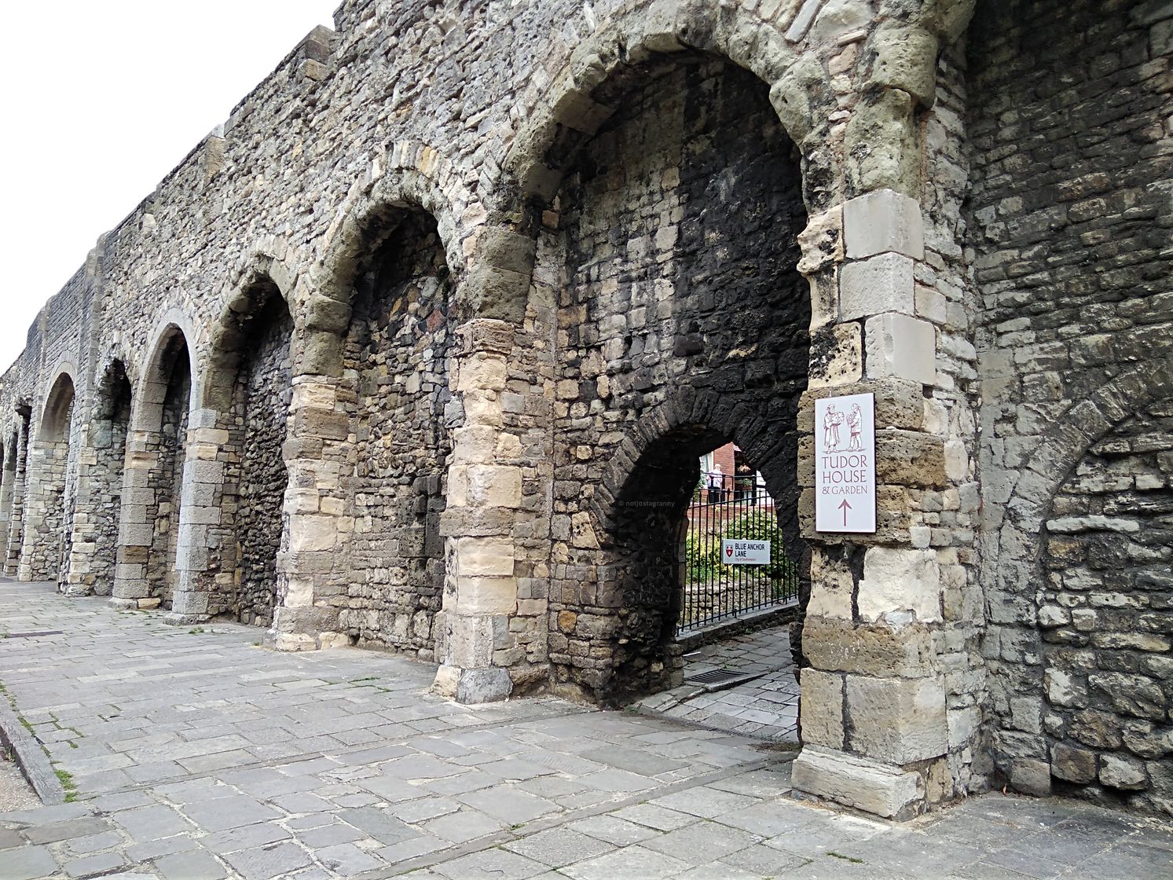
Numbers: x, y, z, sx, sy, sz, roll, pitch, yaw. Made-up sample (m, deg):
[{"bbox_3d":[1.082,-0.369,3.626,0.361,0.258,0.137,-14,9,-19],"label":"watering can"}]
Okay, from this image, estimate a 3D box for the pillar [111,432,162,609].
[{"bbox_3d":[-9.945,1.778,21.288,0.720,3.850,1.200,6,-8,-38],"label":"pillar"}]

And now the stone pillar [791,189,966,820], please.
[{"bbox_3d":[1.992,0.370,6.328,1.000,3.850,0.820,6,-8,-38],"label":"stone pillar"}]

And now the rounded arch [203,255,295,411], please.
[{"bbox_3d":[-5.370,-1.795,15.878,0.670,2.250,4.150,6,-8,-38],"label":"rounded arch"}]

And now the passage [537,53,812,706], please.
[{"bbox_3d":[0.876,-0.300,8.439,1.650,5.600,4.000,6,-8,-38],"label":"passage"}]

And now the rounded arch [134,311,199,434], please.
[{"bbox_3d":[-8.379,-1.414,19.662,0.630,2.400,4.550,6,-8,-38],"label":"rounded arch"}]

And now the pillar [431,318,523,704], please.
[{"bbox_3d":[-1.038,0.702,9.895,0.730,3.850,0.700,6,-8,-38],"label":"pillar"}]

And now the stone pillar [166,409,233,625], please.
[{"bbox_3d":[-7.149,1.412,17.781,0.750,3.920,1.100,6,-8,-38],"label":"stone pillar"}]

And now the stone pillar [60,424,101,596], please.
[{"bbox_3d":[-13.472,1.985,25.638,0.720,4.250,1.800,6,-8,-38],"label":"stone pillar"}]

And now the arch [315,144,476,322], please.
[{"bbox_3d":[-2.219,-2.396,11.906,0.700,2.300,4.250,6,-8,-38],"label":"arch"}]

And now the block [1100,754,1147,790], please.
[{"bbox_3d":[3.266,1.991,5.707,0.200,0.165,0.260,6,-8,-38],"label":"block"}]

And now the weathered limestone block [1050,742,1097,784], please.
[{"bbox_3d":[3.079,2.011,5.940,0.200,0.210,0.260,6,-8,-38],"label":"weathered limestone block"}]

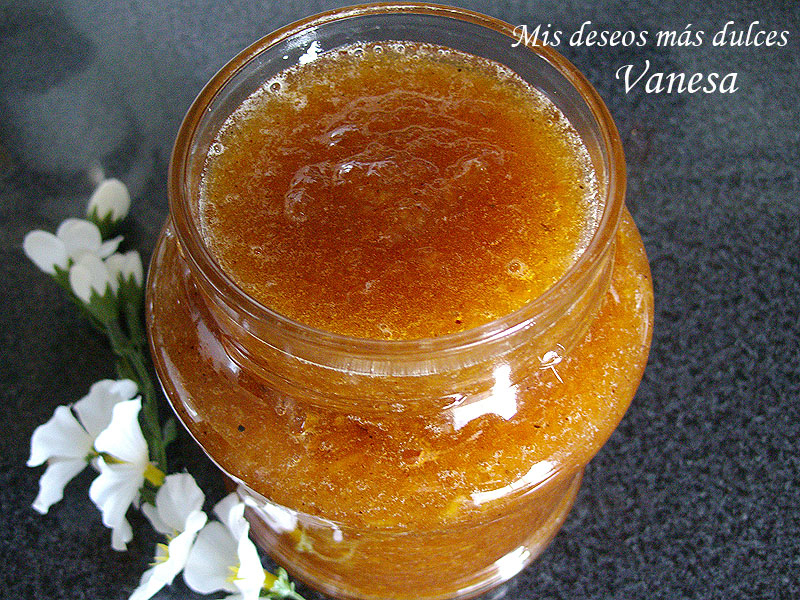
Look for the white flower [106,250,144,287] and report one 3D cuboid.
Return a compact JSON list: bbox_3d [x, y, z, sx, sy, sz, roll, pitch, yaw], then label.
[{"bbox_3d":[-0.079,-0.009,0.240,0.010,0.010,0.012,-2,76,0],"label":"white flower"}]

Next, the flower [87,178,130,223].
[{"bbox_3d":[-0.088,-0.030,0.251,0.011,0.011,0.013,4,76,3],"label":"flower"}]

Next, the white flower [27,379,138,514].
[{"bbox_3d":[-0.080,0.037,0.210,0.027,0.013,0.031,-14,56,19],"label":"white flower"}]

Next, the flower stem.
[{"bbox_3d":[-0.070,0.025,0.221,0.009,0.008,0.046,-22,64,-12],"label":"flower stem"}]

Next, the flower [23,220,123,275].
[{"bbox_3d":[-0.094,-0.015,0.237,0.026,0.017,0.013,-9,59,-4],"label":"flower"}]

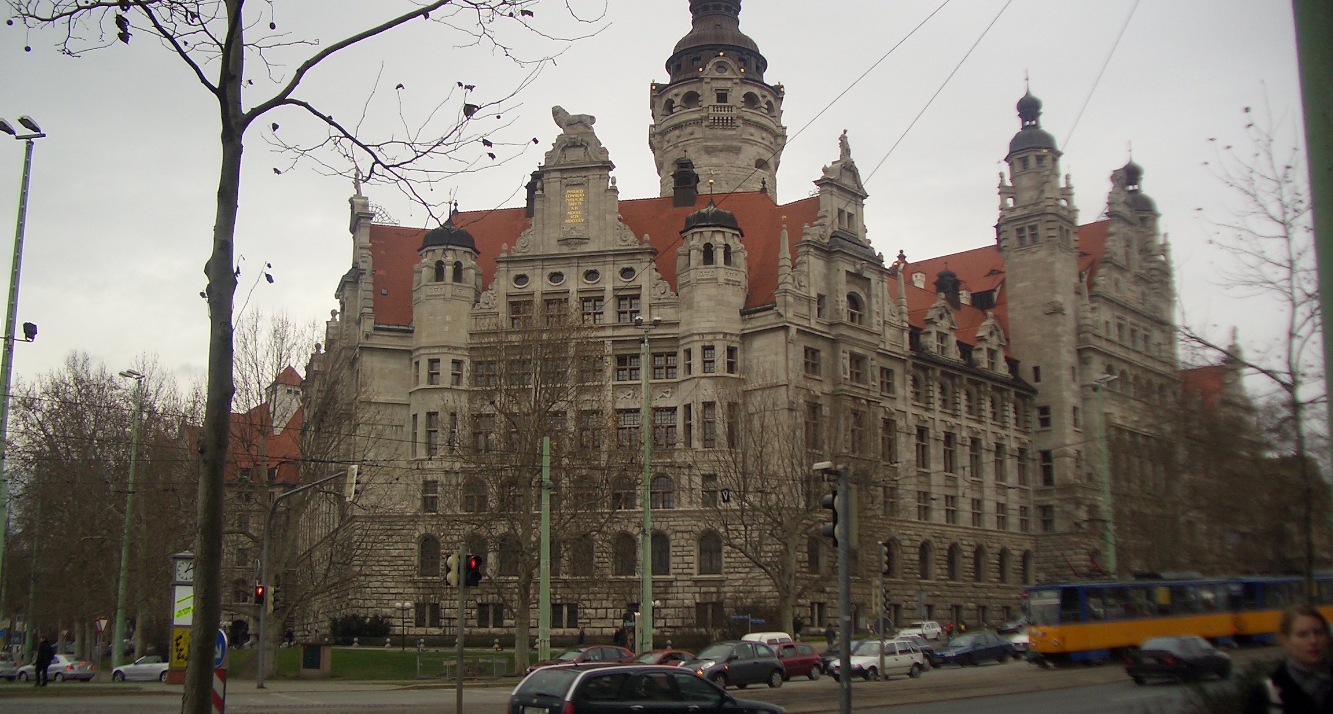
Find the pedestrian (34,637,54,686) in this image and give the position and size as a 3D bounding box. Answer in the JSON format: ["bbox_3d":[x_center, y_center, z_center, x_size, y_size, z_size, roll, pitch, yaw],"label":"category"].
[{"bbox_3d":[-22.277,10.913,48.305,0.550,1.750,0.520,5,-12,-22],"label":"pedestrian"}]

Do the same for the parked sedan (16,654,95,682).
[{"bbox_3d":[-29.796,15.232,65.794,4.500,1.430,1.740,-7,-13,29],"label":"parked sedan"}]

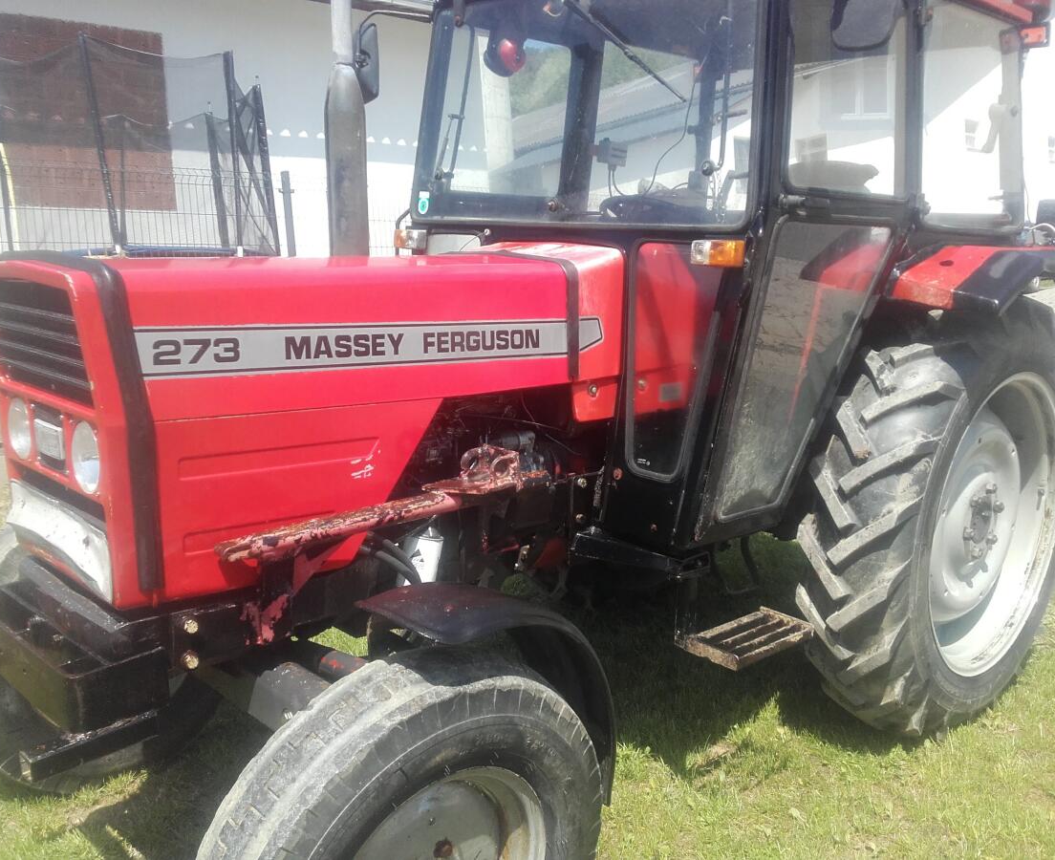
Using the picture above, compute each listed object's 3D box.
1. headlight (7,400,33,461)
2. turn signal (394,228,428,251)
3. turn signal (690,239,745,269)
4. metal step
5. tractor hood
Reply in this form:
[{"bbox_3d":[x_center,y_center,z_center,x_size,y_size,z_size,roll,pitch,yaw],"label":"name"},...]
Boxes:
[{"bbox_3d":[-1.055,-0.007,2.179,0.060,0.137,0.137,-8,14,-42],"label":"headlight"},{"bbox_3d":[-0.370,-0.609,3.270,0.045,0.062,0.132,-8,14,-42],"label":"turn signal"},{"bbox_3d":[0.453,-0.420,2.440,0.045,0.062,0.132,-8,14,-42],"label":"turn signal"},{"bbox_3d":[0.576,0.546,2.692,0.361,0.036,0.174,-8,14,-42],"label":"metal step"},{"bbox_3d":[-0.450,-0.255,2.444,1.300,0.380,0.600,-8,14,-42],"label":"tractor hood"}]

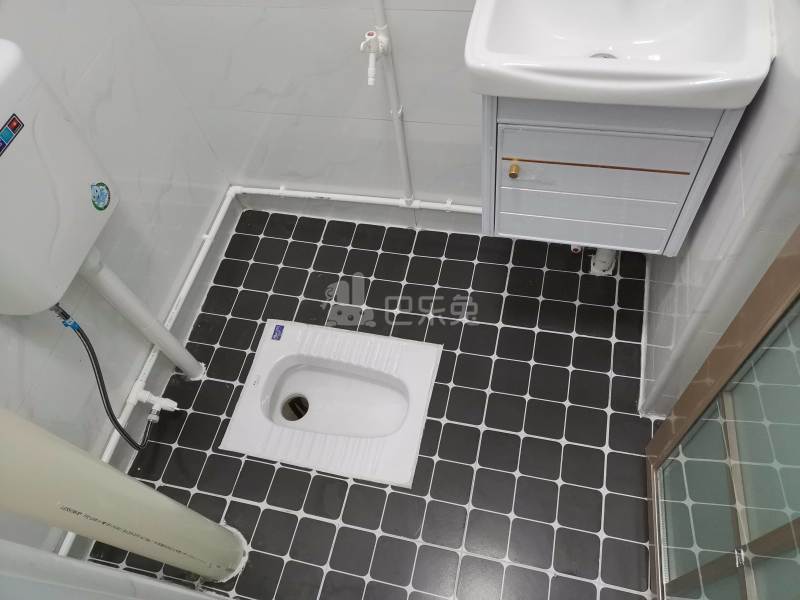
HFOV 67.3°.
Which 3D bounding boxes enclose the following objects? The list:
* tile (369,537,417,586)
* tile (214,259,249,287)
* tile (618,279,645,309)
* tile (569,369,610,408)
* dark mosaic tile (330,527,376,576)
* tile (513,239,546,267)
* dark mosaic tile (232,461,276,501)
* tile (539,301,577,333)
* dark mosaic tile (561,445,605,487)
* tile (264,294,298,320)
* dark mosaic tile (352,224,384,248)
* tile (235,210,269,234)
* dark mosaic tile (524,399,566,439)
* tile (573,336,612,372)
[{"bbox_3d":[-0.014,0.607,1.400,0.097,0.009,0.097,8,61,13],"label":"tile"},{"bbox_3d":[-0.531,-0.083,1.896,0.097,0.009,0.097,8,61,13],"label":"tile"},{"bbox_3d":[0.640,-0.012,1.665,0.067,0.009,0.096,8,60,14],"label":"tile"},{"bbox_3d":[0.492,0.233,1.559,0.096,0.010,0.096,7,61,14],"label":"tile"},{"bbox_3d":[-0.109,0.593,1.421,0.096,0.008,0.096,8,61,14],"label":"dark mosaic tile"},{"bbox_3d":[0.389,-0.135,1.800,0.096,0.010,0.096,7,61,14],"label":"tile"},{"bbox_3d":[-0.375,0.469,1.539,0.096,0.009,0.096,8,60,14],"label":"dark mosaic tile"},{"bbox_3d":[0.434,0.047,1.663,0.097,0.009,0.097,8,61,13],"label":"tile"},{"bbox_3d":[0.441,0.401,1.449,0.095,0.010,0.095,8,61,14],"label":"dark mosaic tile"},{"bbox_3d":[-0.360,0.033,1.808,0.097,0.010,0.097,7,60,14],"label":"tile"},{"bbox_3d":[-0.099,-0.197,1.898,0.096,0.008,0.096,7,61,14],"label":"dark mosaic tile"},{"bbox_3d":[-0.486,-0.252,1.996,0.096,0.008,0.096,8,61,14],"label":"tile"},{"bbox_3d":[0.367,0.303,1.520,0.095,0.010,0.095,8,61,14],"label":"dark mosaic tile"},{"bbox_3d":[0.508,0.145,1.591,0.096,0.008,0.096,7,61,14],"label":"tile"}]

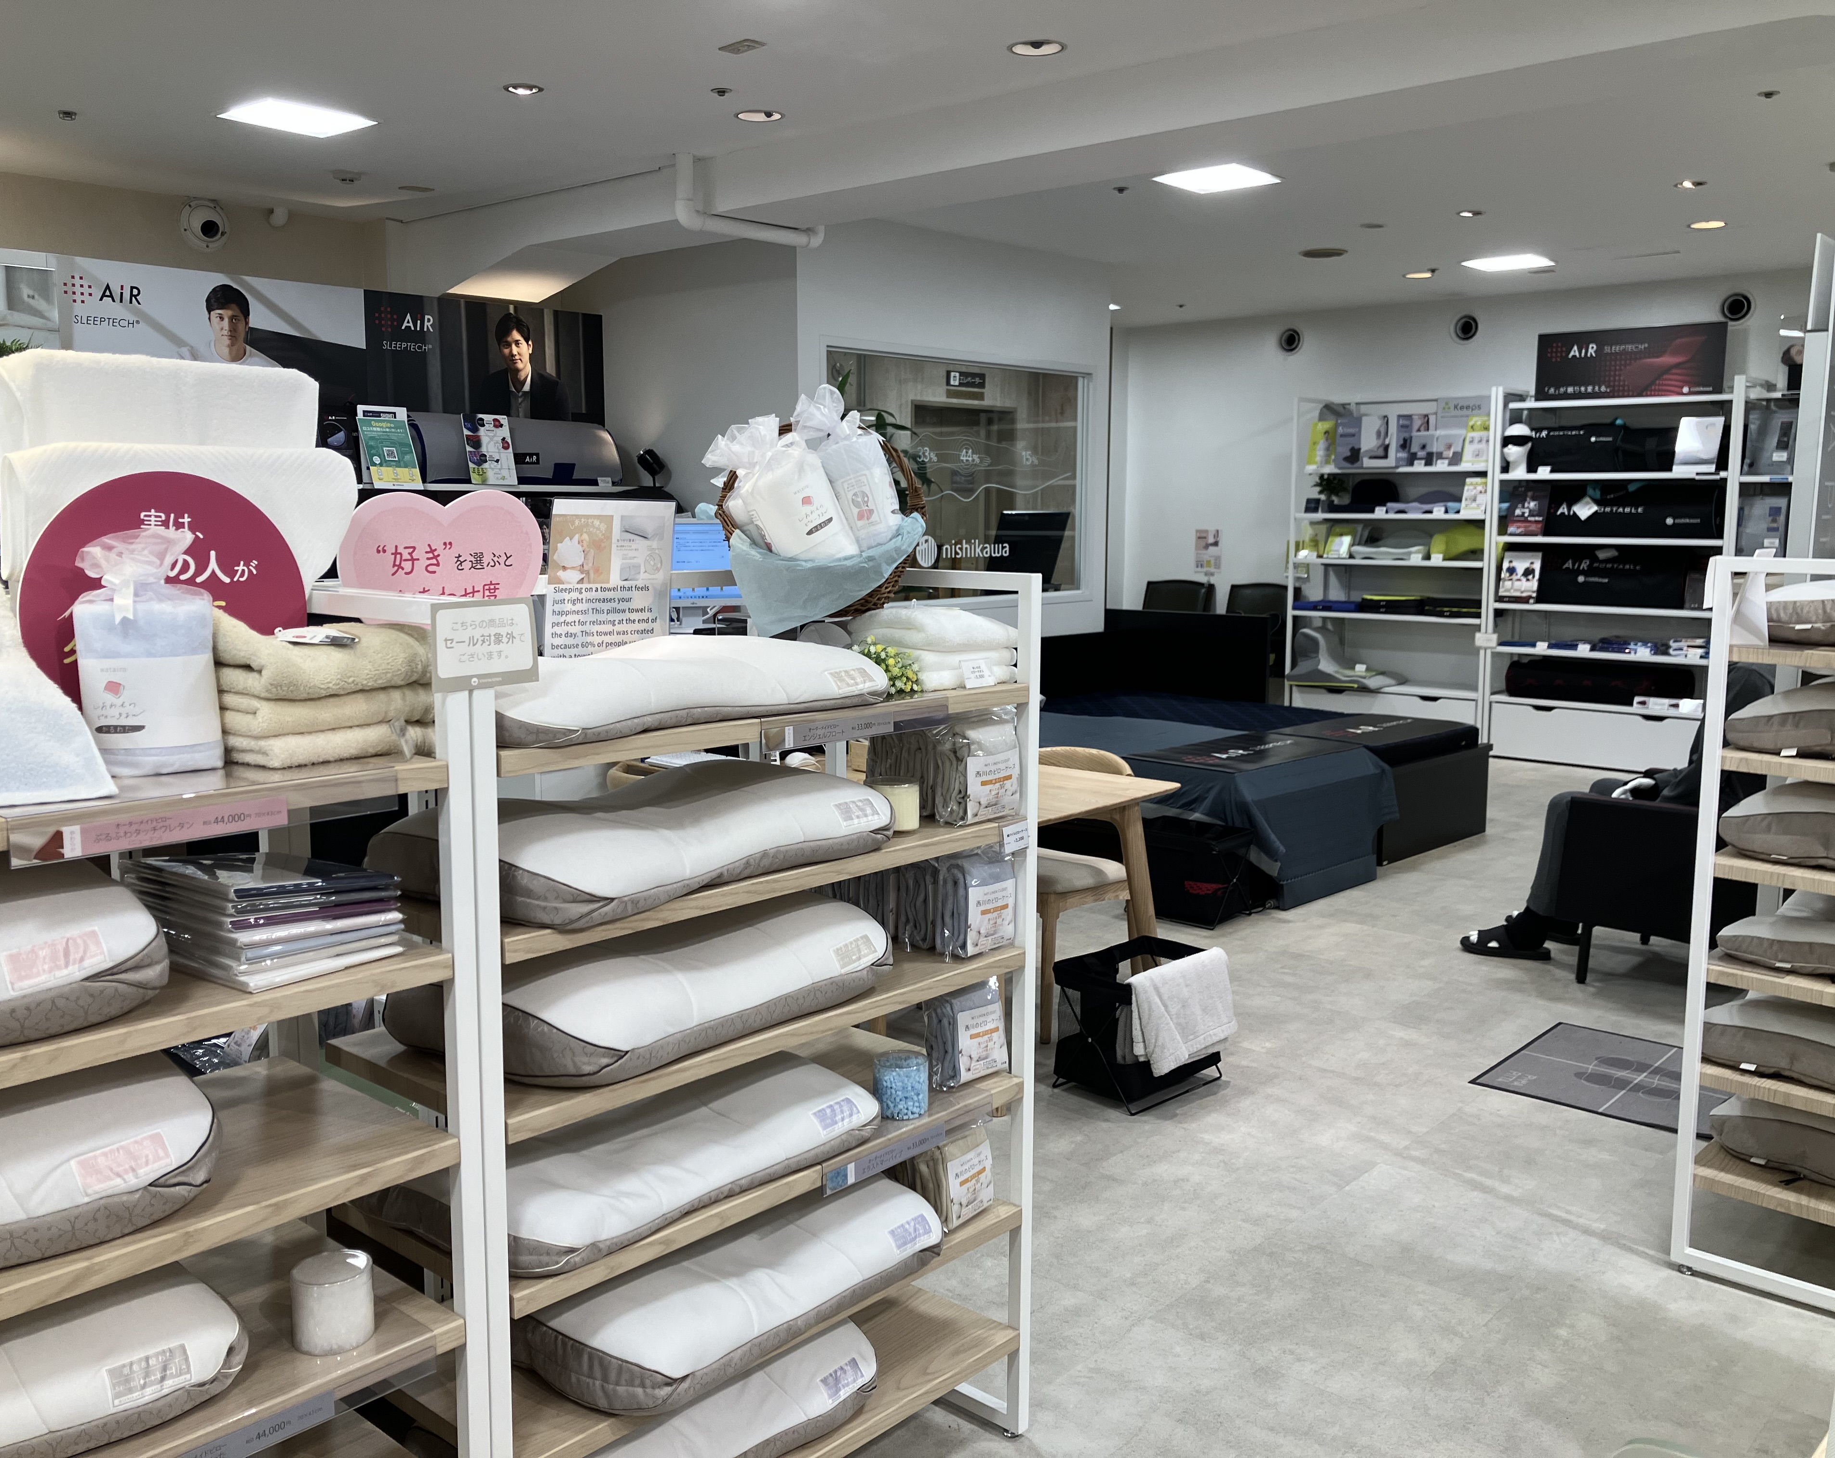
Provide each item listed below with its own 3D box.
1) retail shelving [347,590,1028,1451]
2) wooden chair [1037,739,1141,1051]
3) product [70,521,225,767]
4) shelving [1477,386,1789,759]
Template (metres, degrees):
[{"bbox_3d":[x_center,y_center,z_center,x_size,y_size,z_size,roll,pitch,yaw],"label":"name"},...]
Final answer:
[{"bbox_3d":[-0.287,0.465,2.122,0.392,1.327,0.944,7,10,41],"label":"retail shelving"},{"bbox_3d":[0.336,0.446,4.556,0.500,0.745,0.530,7,10,41],"label":"wooden chair"},{"bbox_3d":[-0.728,-0.076,1.482,0.125,0.225,0.090,-4,9,-30],"label":"product"},{"bbox_3d":[4.135,-0.893,9.275,1.316,2.222,0.476,6,10,39],"label":"shelving"}]

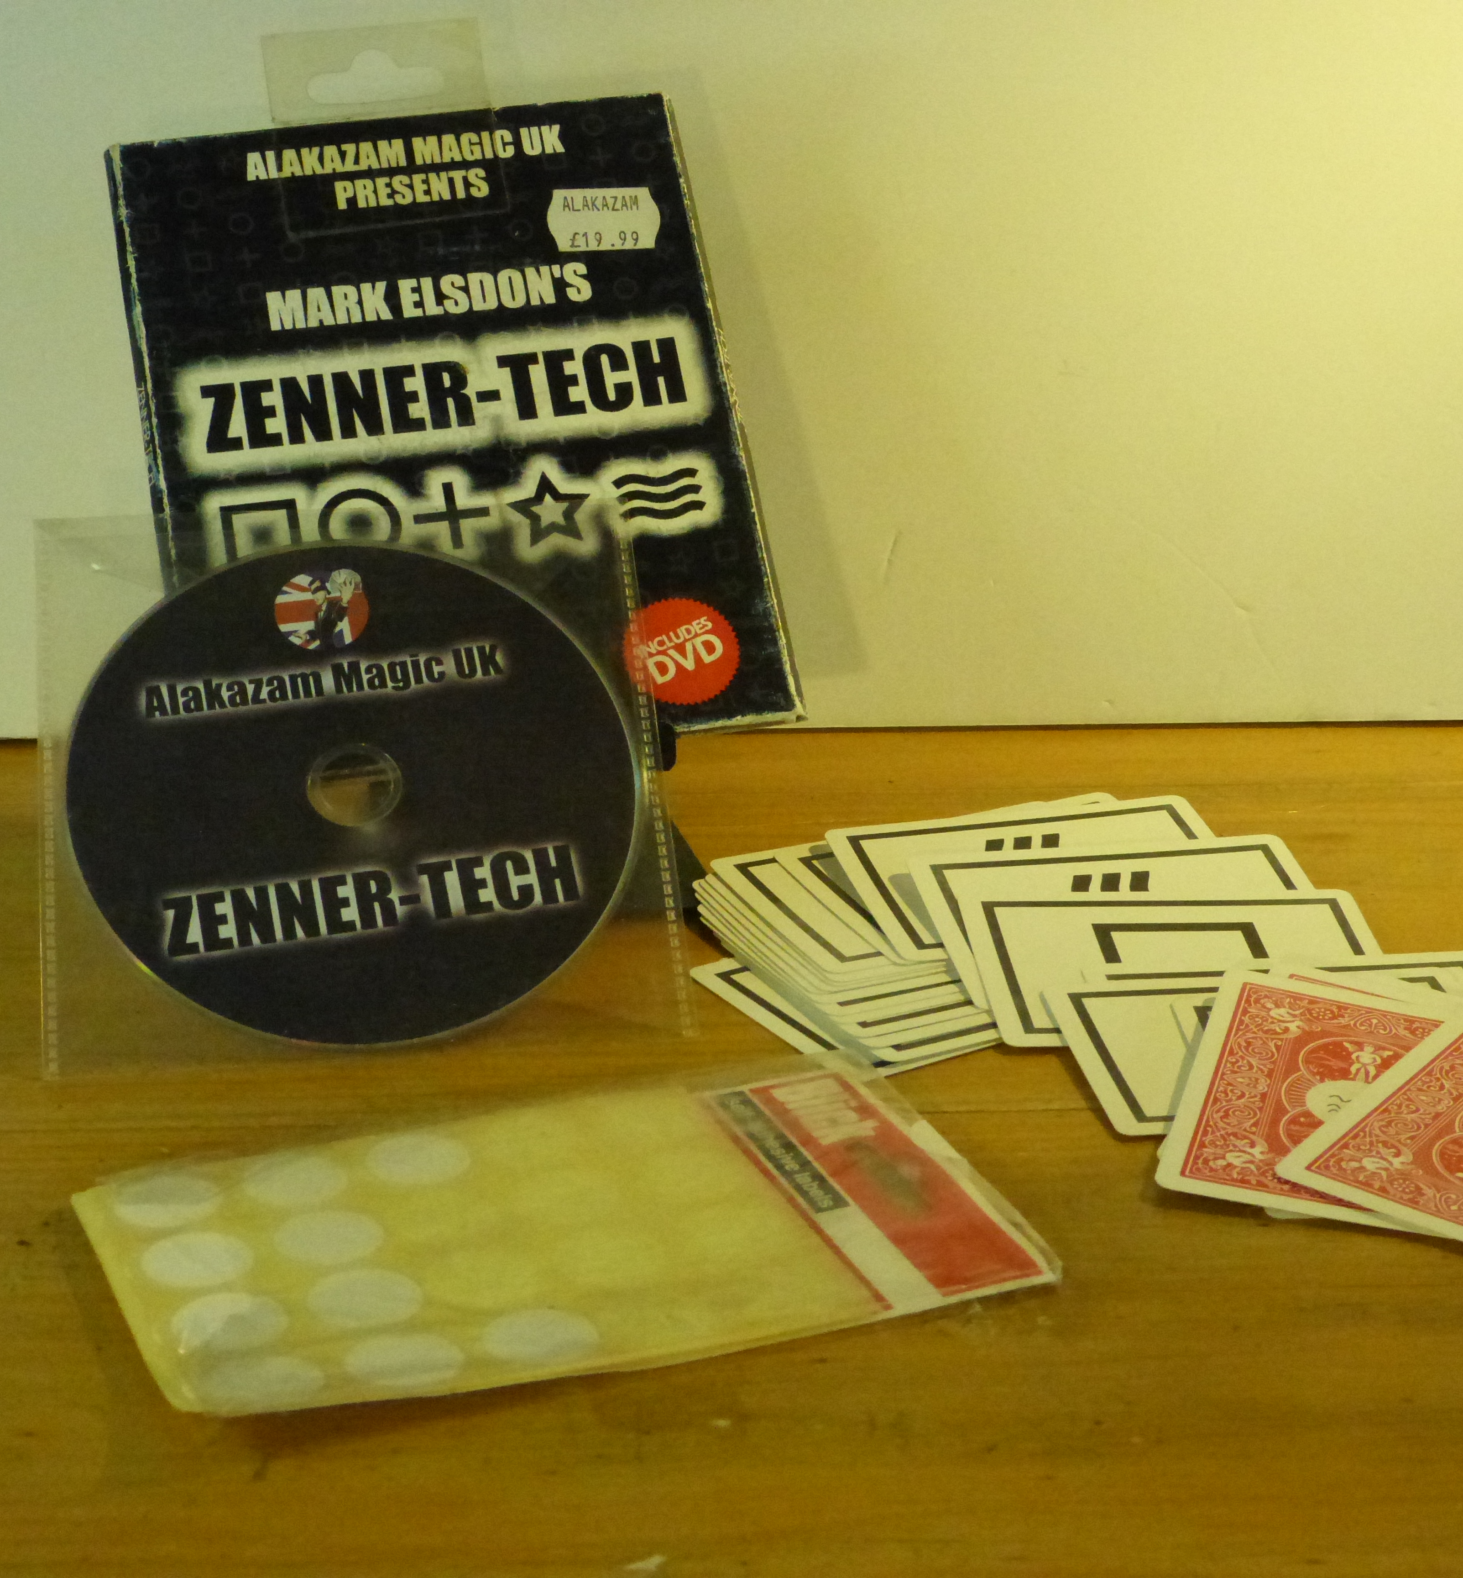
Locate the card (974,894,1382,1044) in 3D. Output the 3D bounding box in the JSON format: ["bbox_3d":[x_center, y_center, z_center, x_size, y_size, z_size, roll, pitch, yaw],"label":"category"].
[{"bbox_3d":[0.097,0.037,0.605,0.089,0.001,0.064,0,27,-5],"label":"card"}]

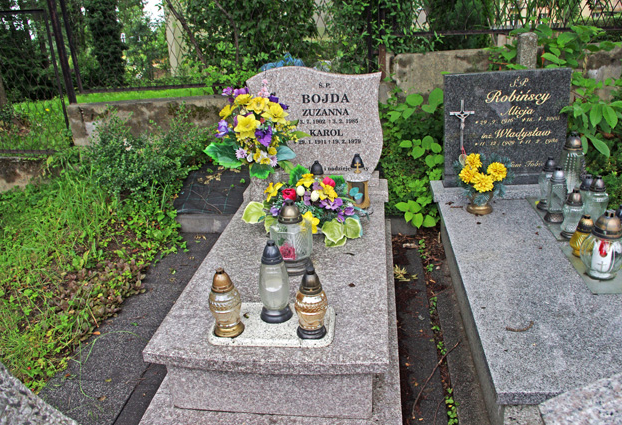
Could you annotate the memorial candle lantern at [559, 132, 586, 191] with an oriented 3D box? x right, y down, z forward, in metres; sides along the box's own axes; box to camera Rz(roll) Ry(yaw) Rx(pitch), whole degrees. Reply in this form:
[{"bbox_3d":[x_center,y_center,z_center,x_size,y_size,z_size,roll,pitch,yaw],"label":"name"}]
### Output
[{"bbox_3d":[1.402,-0.214,2.563,0.128,0.370,0.128,0,23,8],"label":"memorial candle lantern"}]

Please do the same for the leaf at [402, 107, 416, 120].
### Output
[{"bbox_3d":[0.613,-0.619,2.997,0.085,0.055,0.075,0,23,8],"label":"leaf"}]

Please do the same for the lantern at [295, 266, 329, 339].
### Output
[{"bbox_3d":[-0.004,0.314,1.669,0.110,0.279,0.110,0,23,8],"label":"lantern"}]

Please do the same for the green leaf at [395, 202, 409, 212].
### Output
[{"bbox_3d":[0.515,-0.028,2.700,0.080,0.055,0.055,-1,20,9],"label":"green leaf"}]

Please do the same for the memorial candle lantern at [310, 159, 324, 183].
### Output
[{"bbox_3d":[0.029,-0.158,2.760,0.100,0.285,0.100,0,23,8],"label":"memorial candle lantern"}]

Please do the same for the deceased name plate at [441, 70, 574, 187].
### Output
[{"bbox_3d":[1.165,-0.501,2.905,0.725,0.670,0.080,-2,11,3],"label":"deceased name plate"}]

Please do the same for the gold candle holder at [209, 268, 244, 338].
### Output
[{"bbox_3d":[-0.303,0.312,1.704,0.113,0.241,0.113,0,21,8],"label":"gold candle holder"}]

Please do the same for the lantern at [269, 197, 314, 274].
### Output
[{"bbox_3d":[-0.085,0.101,2.107,0.183,0.318,0.180,3,22,17],"label":"lantern"}]

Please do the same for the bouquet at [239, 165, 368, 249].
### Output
[{"bbox_3d":[-0.028,-0.035,2.377,0.570,0.290,0.400,0,22,8],"label":"bouquet"}]

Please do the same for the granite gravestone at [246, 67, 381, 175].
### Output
[{"bbox_3d":[0.029,-0.539,2.846,0.793,0.631,0.075,0,22,8],"label":"granite gravestone"}]

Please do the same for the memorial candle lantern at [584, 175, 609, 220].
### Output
[{"bbox_3d":[1.446,-0.056,2.420,0.120,0.260,0.120,0,21,8],"label":"memorial candle lantern"}]

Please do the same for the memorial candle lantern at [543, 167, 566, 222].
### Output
[{"bbox_3d":[1.288,-0.095,2.500,0.096,0.290,0.096,0,21,8],"label":"memorial candle lantern"}]

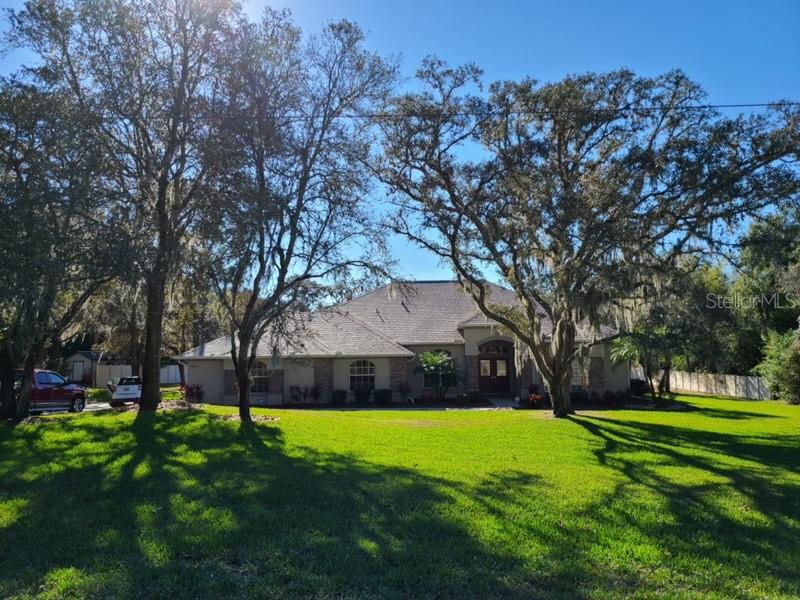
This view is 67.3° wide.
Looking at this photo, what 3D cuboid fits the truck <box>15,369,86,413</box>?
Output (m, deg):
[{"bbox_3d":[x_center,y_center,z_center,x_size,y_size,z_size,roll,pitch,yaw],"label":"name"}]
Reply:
[{"bbox_3d":[-16.300,3.973,25.802,2.000,1.930,5.850,-1,-8,7],"label":"truck"}]

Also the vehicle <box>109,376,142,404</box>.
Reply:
[{"bbox_3d":[-17.200,6.018,39.956,1.920,1.750,4.750,1,-8,-4],"label":"vehicle"}]

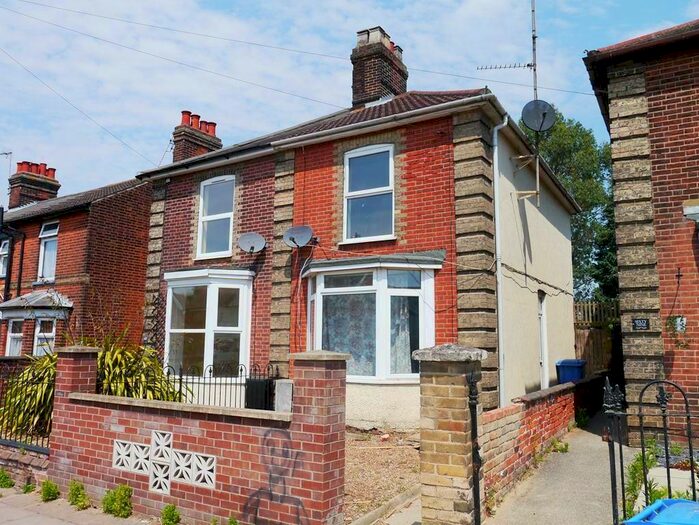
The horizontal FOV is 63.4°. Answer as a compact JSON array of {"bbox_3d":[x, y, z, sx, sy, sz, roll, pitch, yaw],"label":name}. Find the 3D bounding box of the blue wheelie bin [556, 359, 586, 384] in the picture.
[{"bbox_3d":[4.531,2.501,11.496,0.570,1.040,0.700,-3,-9,21],"label":"blue wheelie bin"}]

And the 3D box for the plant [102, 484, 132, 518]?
[{"bbox_3d":[-2.354,2.430,5.733,0.326,0.290,0.191,-4,-10,31],"label":"plant"}]

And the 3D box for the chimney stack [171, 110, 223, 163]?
[{"bbox_3d":[-4.866,-3.752,18.140,0.540,1.920,1.650,-5,-11,30],"label":"chimney stack"}]

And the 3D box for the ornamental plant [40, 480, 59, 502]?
[{"bbox_3d":[-3.361,2.561,6.341,0.185,0.186,0.163,-4,-10,31],"label":"ornamental plant"}]

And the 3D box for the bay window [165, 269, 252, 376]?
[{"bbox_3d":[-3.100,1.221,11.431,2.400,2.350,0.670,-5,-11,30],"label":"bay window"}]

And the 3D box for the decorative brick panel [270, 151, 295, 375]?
[{"bbox_3d":[-1.317,0.210,10.878,0.490,4.950,0.130,-5,-11,30],"label":"decorative brick panel"}]

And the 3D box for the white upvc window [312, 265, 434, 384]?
[{"bbox_3d":[0.145,1.061,9.553,2.520,1.850,0.580,-4,-10,31],"label":"white upvc window"}]

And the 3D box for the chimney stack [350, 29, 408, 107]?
[{"bbox_3d":[0.860,-5.059,15.452,0.970,2.270,1.650,-5,-11,30],"label":"chimney stack"}]

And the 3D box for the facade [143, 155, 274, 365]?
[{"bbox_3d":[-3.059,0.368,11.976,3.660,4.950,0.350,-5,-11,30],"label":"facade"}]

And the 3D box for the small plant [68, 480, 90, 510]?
[{"bbox_3d":[-2.887,2.489,6.051,0.218,0.256,0.185,-4,-10,31],"label":"small plant"}]

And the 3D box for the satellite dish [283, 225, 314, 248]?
[{"bbox_3d":[-0.872,-0.475,10.216,0.530,0.430,0.330,-2,-17,17],"label":"satellite dish"}]

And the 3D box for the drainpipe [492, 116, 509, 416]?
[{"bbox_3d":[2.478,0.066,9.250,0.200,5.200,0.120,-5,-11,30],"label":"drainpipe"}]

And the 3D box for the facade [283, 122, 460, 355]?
[{"bbox_3d":[0.332,0.107,9.968,3.300,4.900,0.350,-5,-11,30],"label":"facade"}]

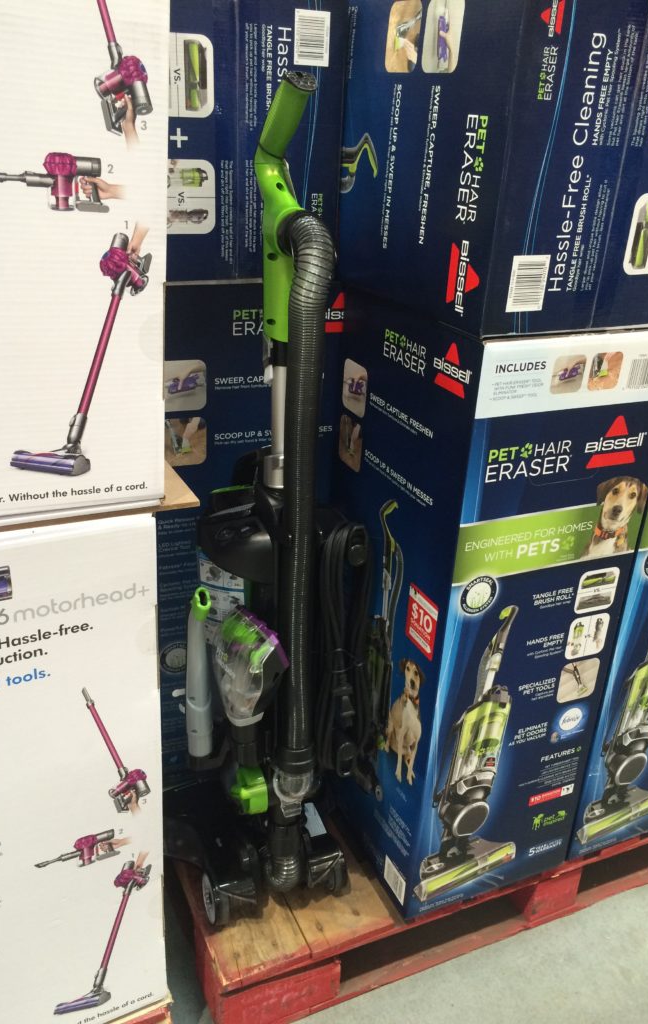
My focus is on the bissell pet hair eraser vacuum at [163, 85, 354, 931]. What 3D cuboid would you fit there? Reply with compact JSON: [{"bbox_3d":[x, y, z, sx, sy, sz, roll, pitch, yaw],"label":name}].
[{"bbox_3d":[-0.089,0.037,1.184,0.333,1.135,0.306,-8,27,-24],"label":"bissell pet hair eraser vacuum"}]

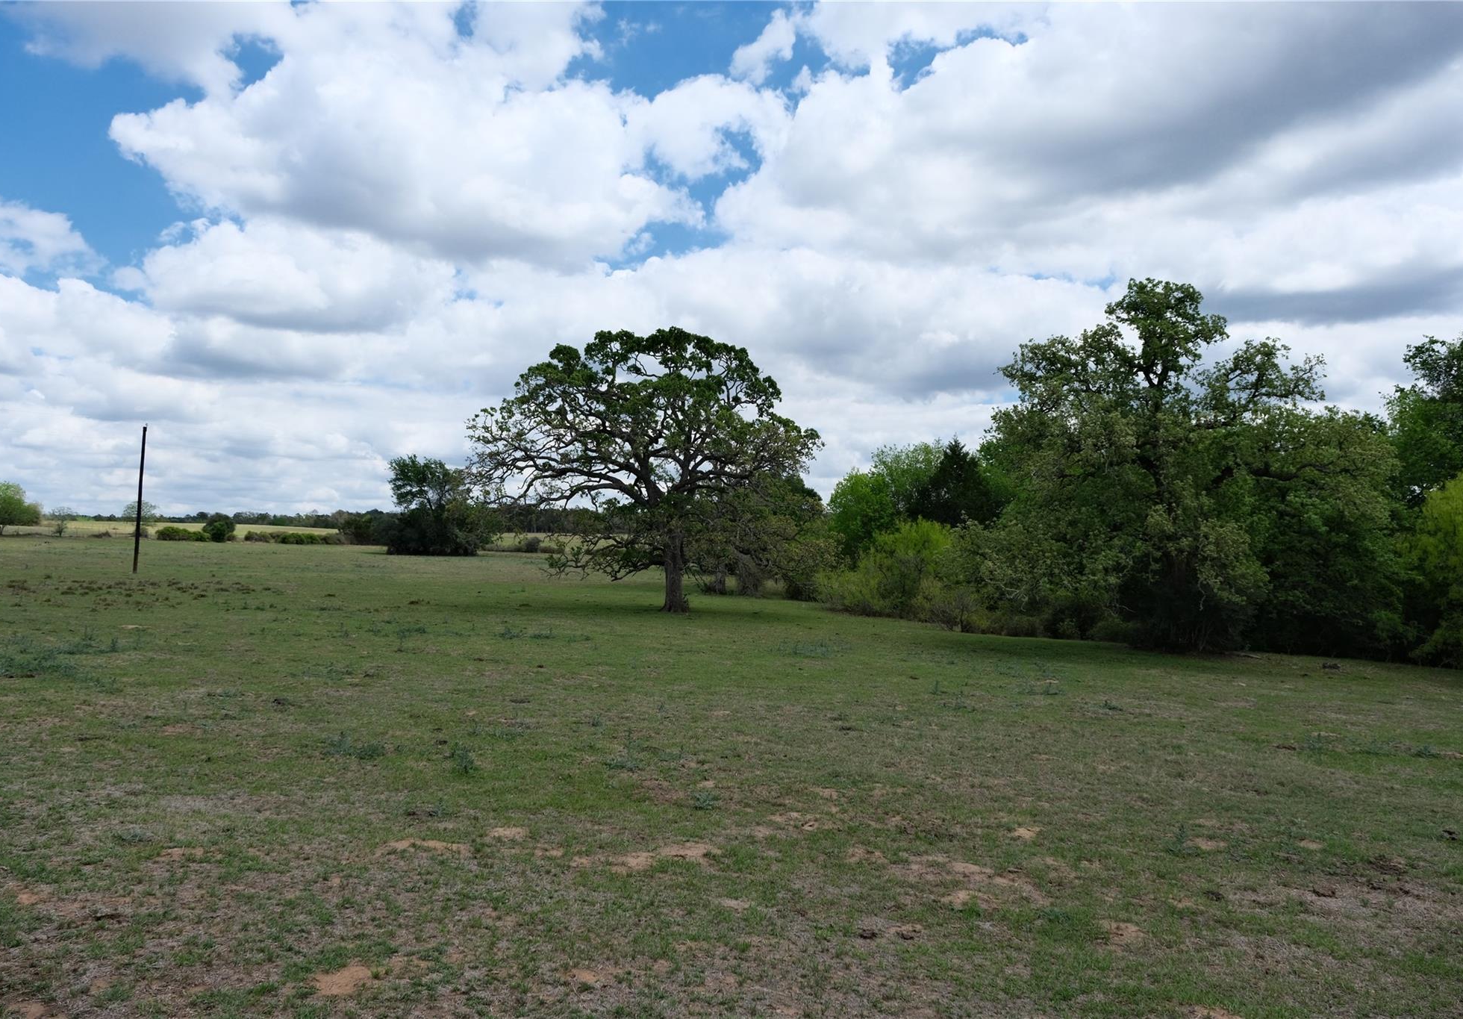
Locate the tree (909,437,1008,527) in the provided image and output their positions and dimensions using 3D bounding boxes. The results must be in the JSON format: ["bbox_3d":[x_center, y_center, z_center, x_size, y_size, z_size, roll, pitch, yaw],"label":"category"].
[{"bbox_3d":[10.219,-0.216,46.000,4.600,6.000,4.600,0,0,0],"label":"tree"}]

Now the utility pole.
[{"bbox_3d":[-27.258,-0.496,47.000,0.220,6.900,0.220,4,0,0],"label":"utility pole"}]

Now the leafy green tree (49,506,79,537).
[{"bbox_3d":[-77.329,1.383,118.000,3.500,3.600,3.400,0,0,0],"label":"leafy green tree"}]

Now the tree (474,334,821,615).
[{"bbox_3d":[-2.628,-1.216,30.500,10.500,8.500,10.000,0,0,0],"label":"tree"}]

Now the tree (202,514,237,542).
[{"bbox_3d":[-50.796,1.835,101.000,3.500,2.800,3.300,0,0,0],"label":"tree"}]

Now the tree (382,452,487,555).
[{"bbox_3d":[-19.571,-0.319,68.000,7.300,6.800,6.800,0,0,0],"label":"tree"}]

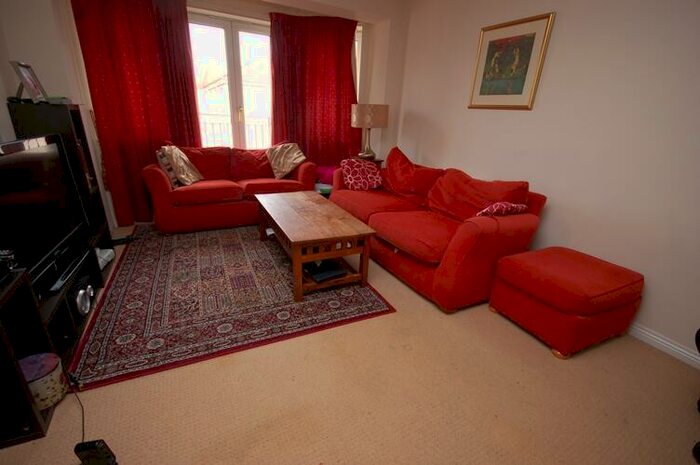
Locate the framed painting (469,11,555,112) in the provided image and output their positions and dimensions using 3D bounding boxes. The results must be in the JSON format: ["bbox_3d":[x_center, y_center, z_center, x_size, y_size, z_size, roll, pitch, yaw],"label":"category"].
[{"bbox_3d":[1.250,-1.335,2.354,0.030,0.620,0.620,-8,24,-26],"label":"framed painting"}]

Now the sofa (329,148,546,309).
[{"bbox_3d":[0.646,-0.226,2.772,0.940,0.840,1.970,-8,24,-26],"label":"sofa"}]

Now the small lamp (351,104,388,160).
[{"bbox_3d":[0.256,-1.203,3.581,0.420,0.620,0.420,3,21,-1],"label":"small lamp"}]

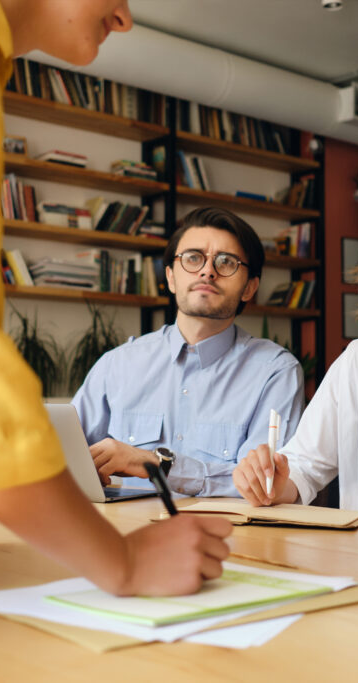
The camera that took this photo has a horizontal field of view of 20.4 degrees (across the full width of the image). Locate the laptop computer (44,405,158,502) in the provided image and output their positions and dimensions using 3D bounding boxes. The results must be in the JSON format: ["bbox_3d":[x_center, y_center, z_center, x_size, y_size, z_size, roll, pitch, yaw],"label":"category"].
[{"bbox_3d":[-0.225,0.199,1.894,0.290,0.186,0.303,-2,-4,32],"label":"laptop computer"}]

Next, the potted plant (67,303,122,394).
[{"bbox_3d":[-0.451,0.041,5.380,0.310,0.500,0.300,0,-3,0],"label":"potted plant"}]

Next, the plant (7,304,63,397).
[{"bbox_3d":[-0.748,0.044,5.150,0.330,0.490,0.310,0,-3,0],"label":"plant"}]

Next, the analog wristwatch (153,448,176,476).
[{"bbox_3d":[-0.027,0.233,1.920,0.043,0.058,0.062,22,25,2],"label":"analog wristwatch"}]

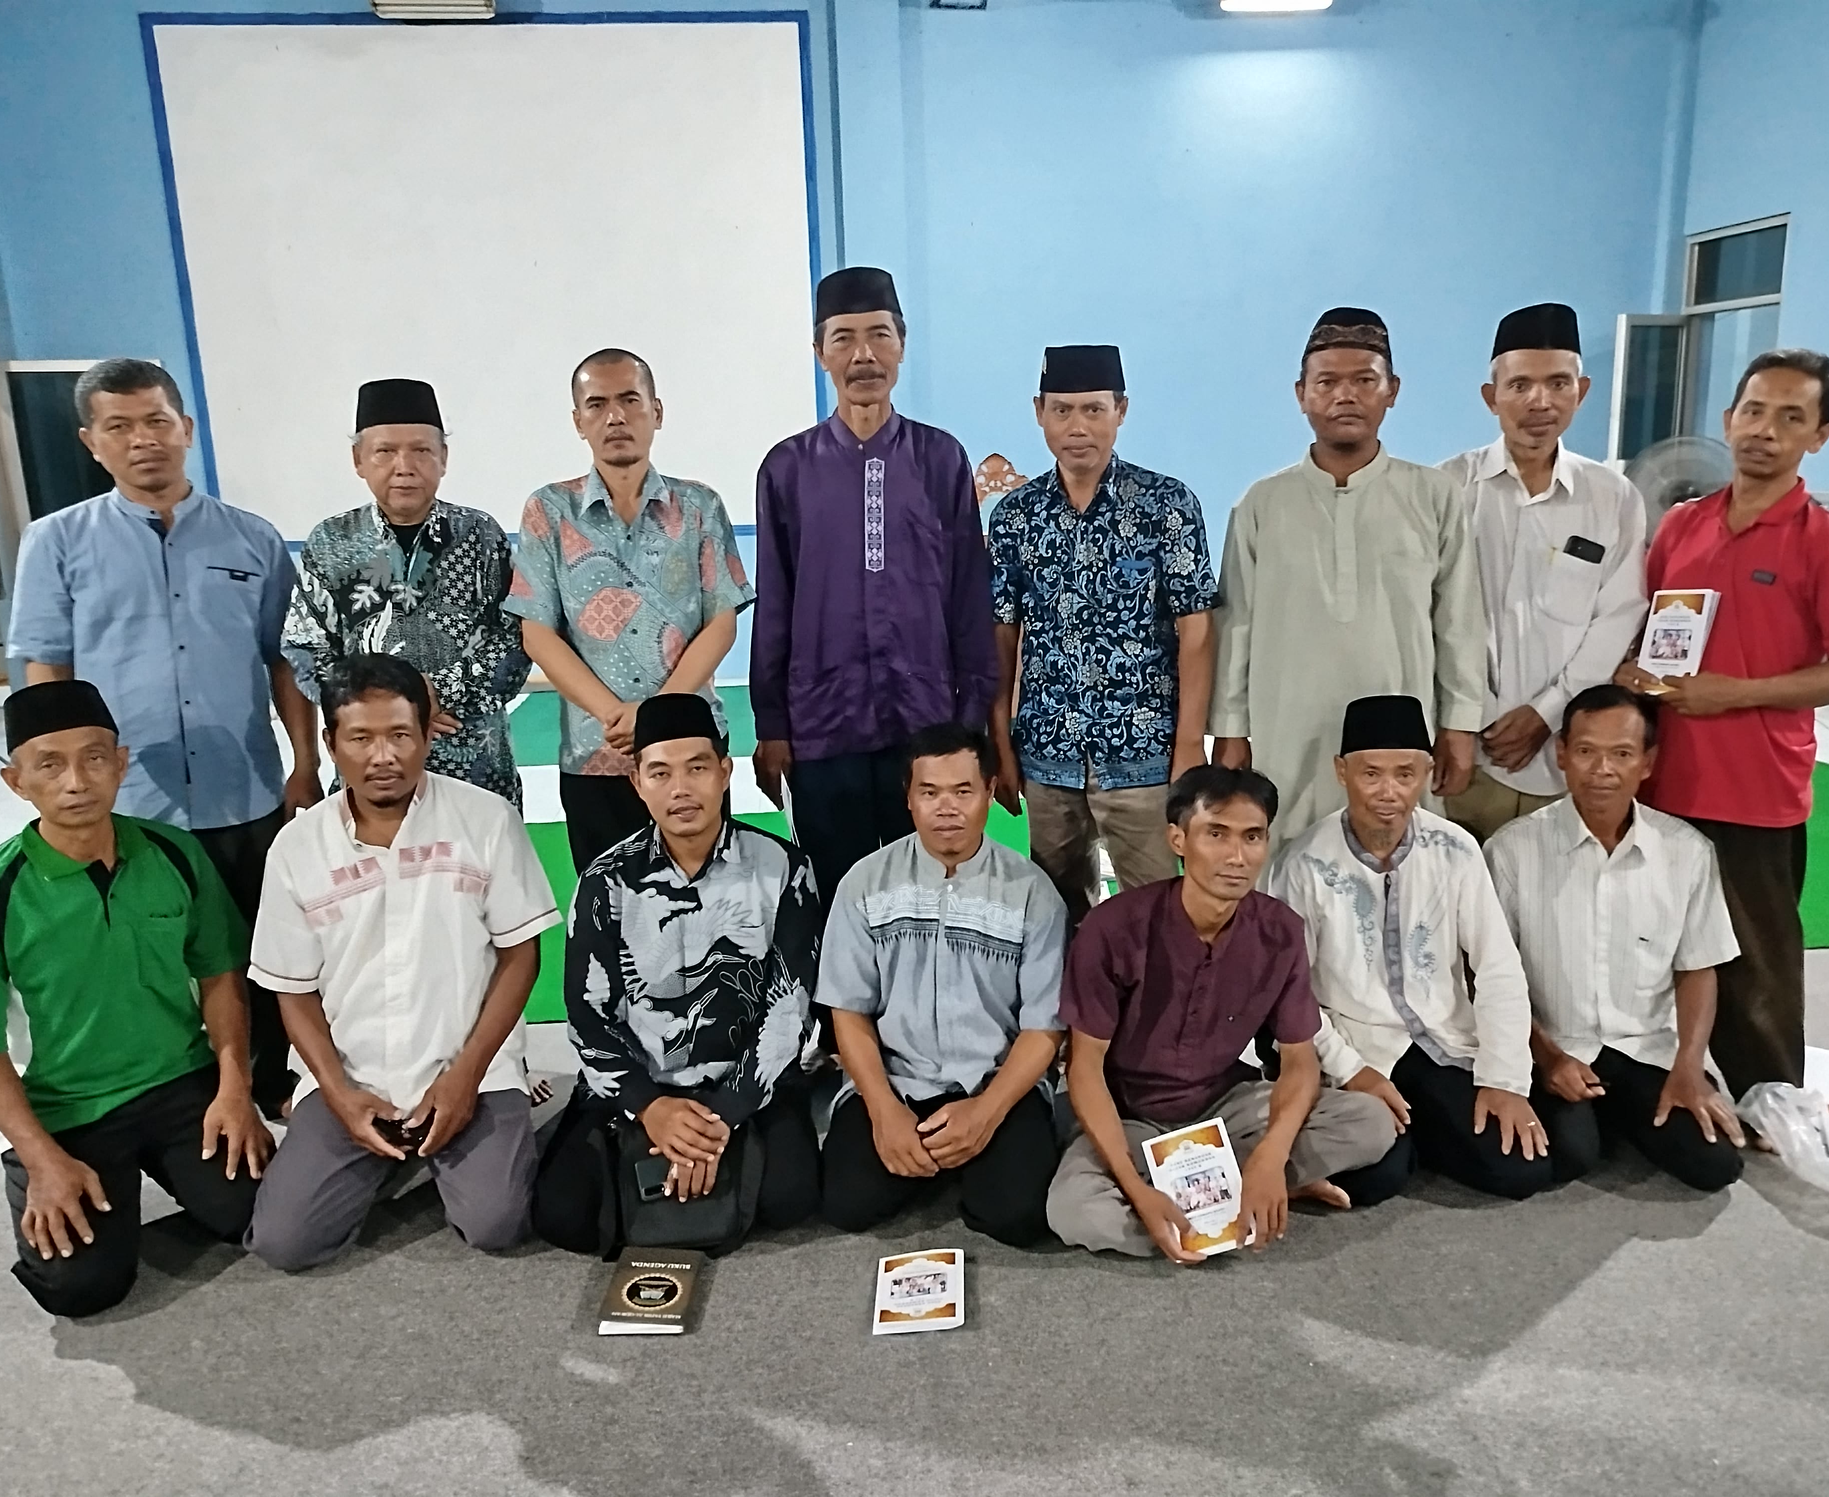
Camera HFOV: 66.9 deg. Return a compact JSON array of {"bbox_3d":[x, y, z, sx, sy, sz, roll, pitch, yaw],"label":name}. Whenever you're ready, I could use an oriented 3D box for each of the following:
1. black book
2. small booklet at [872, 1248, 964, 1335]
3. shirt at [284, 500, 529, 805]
[{"bbox_3d":[-0.453,0.943,2.407,0.148,0.022,0.210,0,13,6],"label":"black book"},{"bbox_3d":[0.012,0.938,2.385,0.150,0.014,0.215,-1,13,2],"label":"small booklet"},{"bbox_3d":[-1.085,-0.195,3.034,0.520,0.690,0.310,-5,13,-12],"label":"shirt"}]

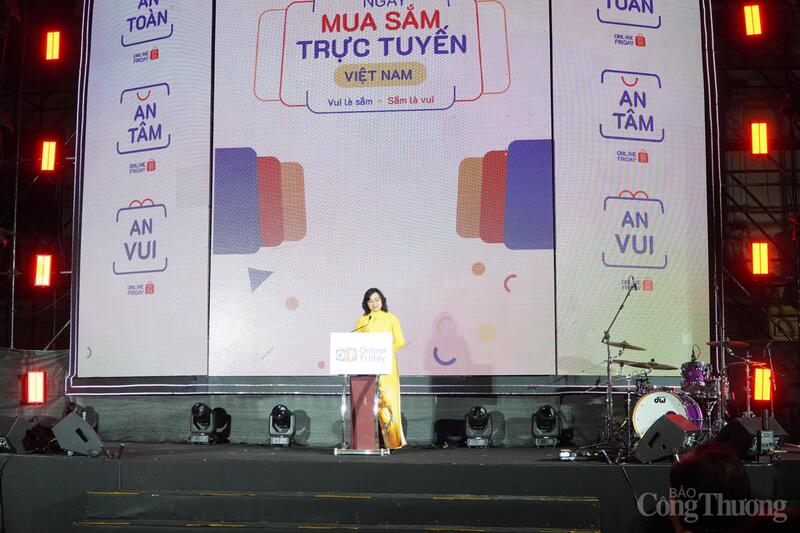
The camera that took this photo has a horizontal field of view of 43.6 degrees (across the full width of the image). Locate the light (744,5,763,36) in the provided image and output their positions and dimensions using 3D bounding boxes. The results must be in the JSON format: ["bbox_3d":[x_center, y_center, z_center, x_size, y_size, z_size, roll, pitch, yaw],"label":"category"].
[{"bbox_3d":[4.027,-2.807,11.405,0.175,0.350,0.120,-1,-7,6],"label":"light"}]

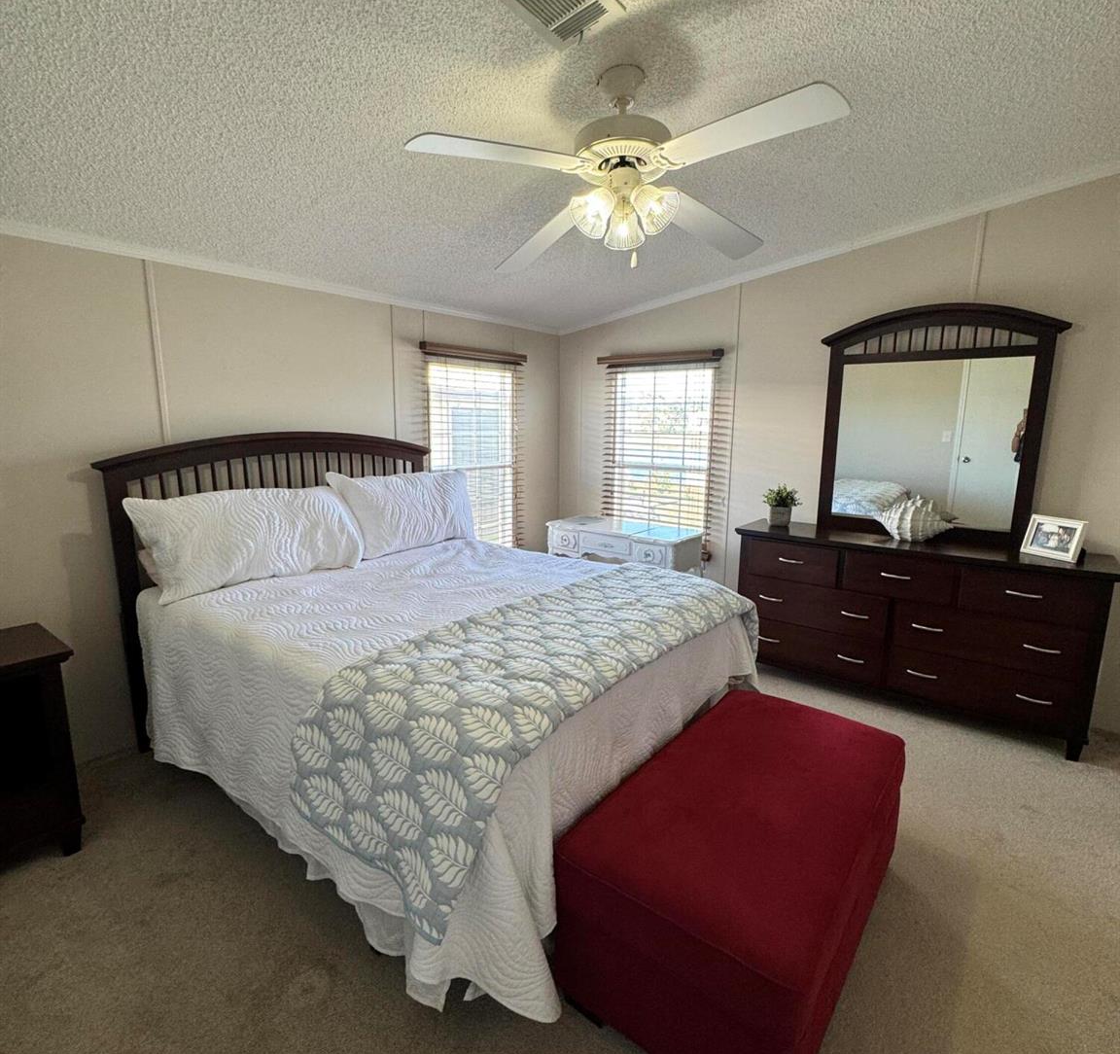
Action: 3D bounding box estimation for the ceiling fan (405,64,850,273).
[{"bbox_3d":[0.175,-1.014,1.706,1.280,0.490,1.280,-7,13,-37],"label":"ceiling fan"}]

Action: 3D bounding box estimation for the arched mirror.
[{"bbox_3d":[1.894,-0.537,3.143,1.070,1.170,0.070,8,13,38],"label":"arched mirror"}]

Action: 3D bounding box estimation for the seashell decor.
[{"bbox_3d":[1.813,-0.054,3.092,0.360,0.240,0.210,8,13,38],"label":"seashell decor"}]

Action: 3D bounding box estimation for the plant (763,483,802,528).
[{"bbox_3d":[1.286,-0.127,3.478,0.210,0.240,0.200,8,13,38],"label":"plant"}]

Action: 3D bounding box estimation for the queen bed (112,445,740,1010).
[{"bbox_3d":[-0.475,0.313,2.441,2.200,1.345,1.650,8,13,38],"label":"queen bed"}]

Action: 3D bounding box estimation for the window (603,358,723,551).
[{"bbox_3d":[0.662,-0.524,4.184,0.920,1.290,0.100,8,13,38],"label":"window"}]

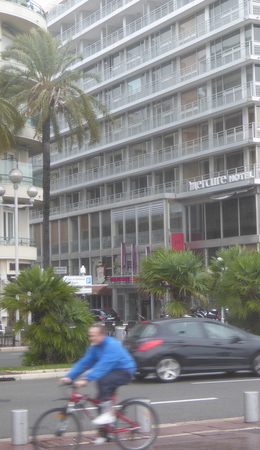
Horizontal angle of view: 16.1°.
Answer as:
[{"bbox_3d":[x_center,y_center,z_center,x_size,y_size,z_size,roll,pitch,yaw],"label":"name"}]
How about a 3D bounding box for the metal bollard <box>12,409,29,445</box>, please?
[{"bbox_3d":[-1.507,2.775,12.618,0.215,0.475,0.215,-1,-4,-7],"label":"metal bollard"}]

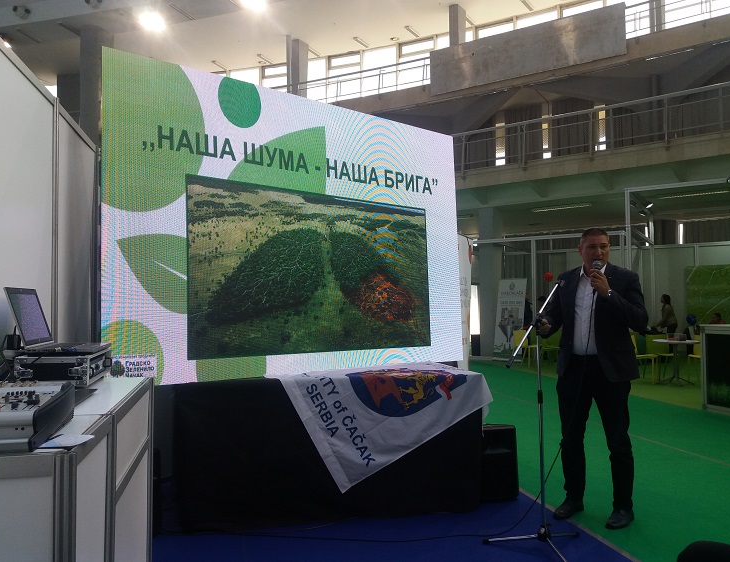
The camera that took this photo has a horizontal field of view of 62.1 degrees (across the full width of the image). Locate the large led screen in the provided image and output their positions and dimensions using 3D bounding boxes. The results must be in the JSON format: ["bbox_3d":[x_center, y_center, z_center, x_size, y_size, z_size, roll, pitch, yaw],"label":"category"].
[{"bbox_3d":[-0.497,-0.437,5.751,3.840,2.570,0.140,2,-6,-38],"label":"large led screen"}]

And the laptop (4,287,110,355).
[{"bbox_3d":[-1.345,0.172,2.700,0.335,0.275,0.395,0,-2,-12],"label":"laptop"}]

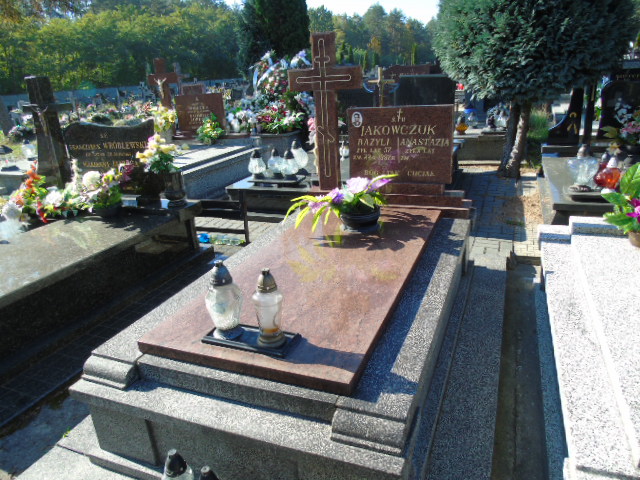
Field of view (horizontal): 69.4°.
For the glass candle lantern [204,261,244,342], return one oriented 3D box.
[{"bbox_3d":[-0.340,0.211,1.643,0.130,0.289,0.130,4,21,21],"label":"glass candle lantern"}]

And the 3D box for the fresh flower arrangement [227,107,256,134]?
[{"bbox_3d":[-1.308,-2.007,7.700,0.450,0.400,0.370,3,19,19],"label":"fresh flower arrangement"}]

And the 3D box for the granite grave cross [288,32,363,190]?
[{"bbox_3d":[0.051,-0.886,3.300,0.517,1.074,0.075,4,22,22],"label":"granite grave cross"}]

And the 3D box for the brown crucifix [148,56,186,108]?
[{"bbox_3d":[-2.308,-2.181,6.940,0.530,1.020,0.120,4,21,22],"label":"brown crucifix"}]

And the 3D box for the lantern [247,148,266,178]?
[{"bbox_3d":[-0.691,-0.825,5.027,0.188,0.316,0.188,-3,19,1],"label":"lantern"}]

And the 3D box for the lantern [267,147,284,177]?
[{"bbox_3d":[-0.459,-0.792,4.766,0.170,0.298,0.170,-3,19,1],"label":"lantern"}]

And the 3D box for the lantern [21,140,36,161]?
[{"bbox_3d":[-4.588,-1.419,7.288,0.205,0.289,0.205,4,21,22],"label":"lantern"}]

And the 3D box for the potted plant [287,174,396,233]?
[{"bbox_3d":[0.135,-0.243,2.938,0.670,0.330,0.380,4,21,22],"label":"potted plant"}]

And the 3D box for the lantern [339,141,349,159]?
[{"bbox_3d":[0.316,-1.177,6.048,0.140,0.234,0.140,-3,19,1],"label":"lantern"}]

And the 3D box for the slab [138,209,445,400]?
[{"bbox_3d":[0.042,0.122,2.394,0.860,0.038,1.805,4,22,22],"label":"slab"}]

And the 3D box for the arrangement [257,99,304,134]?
[{"bbox_3d":[-0.658,-2.057,7.700,0.720,0.540,0.480,3,19,19],"label":"arrangement"}]

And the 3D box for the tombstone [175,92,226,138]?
[{"bbox_3d":[-1.939,-2.036,7.500,0.790,0.670,0.120,3,19,19],"label":"tombstone"}]

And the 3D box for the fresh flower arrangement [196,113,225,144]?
[{"bbox_3d":[-1.706,-1.714,7.200,0.380,0.440,0.370,3,19,19],"label":"fresh flower arrangement"}]

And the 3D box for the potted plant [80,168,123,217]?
[{"bbox_3d":[-1.774,-0.390,3.740,0.320,0.365,0.300,4,21,22],"label":"potted plant"}]

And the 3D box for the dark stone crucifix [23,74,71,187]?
[{"bbox_3d":[-2.525,-0.970,4.330,0.450,1.120,0.140,3,19,19],"label":"dark stone crucifix"}]

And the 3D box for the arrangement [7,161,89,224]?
[{"bbox_3d":[-2.397,-0.407,4.050,0.580,0.420,0.380,3,19,19],"label":"arrangement"}]

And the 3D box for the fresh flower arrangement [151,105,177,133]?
[{"bbox_3d":[-2.278,-1.774,6.750,0.380,0.380,0.360,4,21,21],"label":"fresh flower arrangement"}]

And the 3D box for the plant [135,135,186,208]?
[{"bbox_3d":[-1.363,-0.594,3.950,0.360,0.560,0.320,3,19,19],"label":"plant"}]

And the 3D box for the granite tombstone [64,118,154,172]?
[{"bbox_3d":[-1.729,-0.698,3.922,0.993,0.626,0.079,4,21,21],"label":"granite tombstone"}]

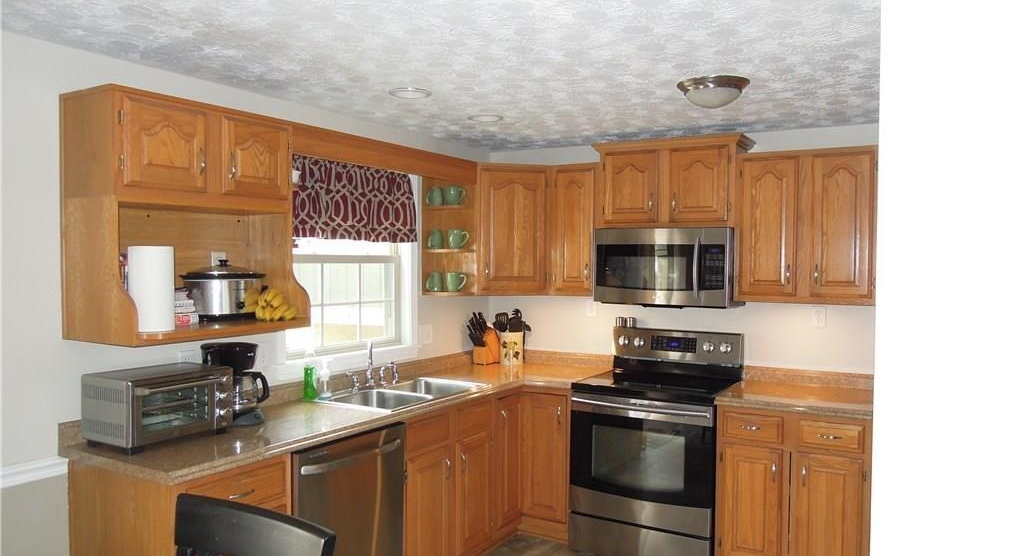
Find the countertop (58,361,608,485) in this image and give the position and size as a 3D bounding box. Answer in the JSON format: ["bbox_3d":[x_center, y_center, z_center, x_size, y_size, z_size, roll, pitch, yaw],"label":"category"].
[{"bbox_3d":[-0.467,0.598,3.441,0.938,0.048,2.787,1,1,31],"label":"countertop"}]

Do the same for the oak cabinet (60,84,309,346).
[{"bbox_3d":[-1.179,-0.211,2.653,0.423,0.838,0.740,1,2,30],"label":"oak cabinet"}]

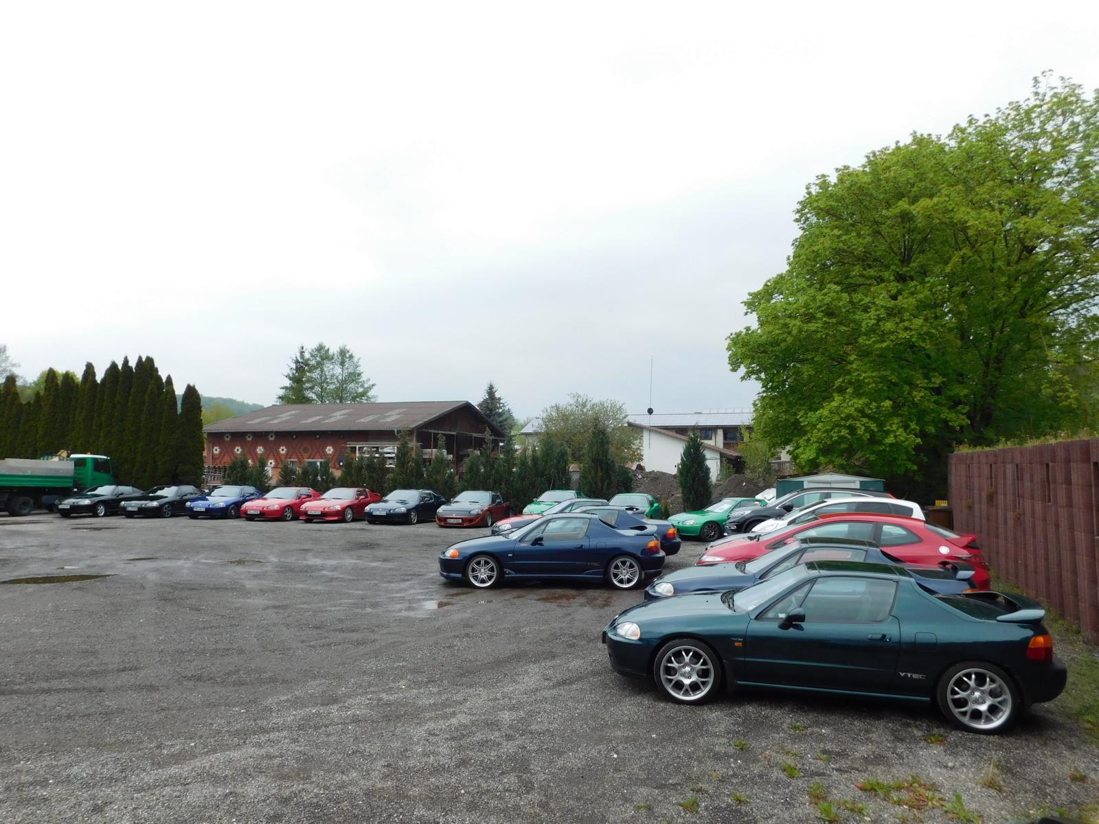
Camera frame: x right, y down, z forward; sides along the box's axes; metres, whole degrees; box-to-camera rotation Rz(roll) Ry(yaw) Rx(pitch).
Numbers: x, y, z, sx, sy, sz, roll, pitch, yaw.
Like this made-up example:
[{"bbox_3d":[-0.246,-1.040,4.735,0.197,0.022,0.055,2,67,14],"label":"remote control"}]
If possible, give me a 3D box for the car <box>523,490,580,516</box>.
[{"bbox_3d":[0.420,3.280,27.187,1.710,1.240,4.000,-1,-4,16],"label":"car"}]

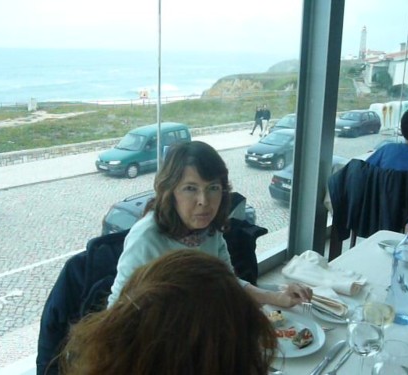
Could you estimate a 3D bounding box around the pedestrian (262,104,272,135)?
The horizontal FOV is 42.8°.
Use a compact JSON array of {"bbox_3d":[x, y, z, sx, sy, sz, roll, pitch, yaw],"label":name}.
[{"bbox_3d":[3.699,-3.853,30.007,0.520,1.770,0.500,-12,20,-40],"label":"pedestrian"}]

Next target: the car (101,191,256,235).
[{"bbox_3d":[-0.510,0.858,13.230,1.720,1.480,4.280,14,19,39],"label":"car"}]

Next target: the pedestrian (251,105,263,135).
[{"bbox_3d":[3.063,-3.819,29.933,0.700,1.757,0.500,-12,20,-40],"label":"pedestrian"}]

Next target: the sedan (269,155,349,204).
[{"bbox_3d":[4.243,-0.404,18.200,1.720,1.420,4.420,15,20,41],"label":"sedan"}]

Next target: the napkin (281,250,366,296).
[{"bbox_3d":[0.416,0.292,1.800,0.270,0.055,0.150,13,19,38],"label":"napkin"}]

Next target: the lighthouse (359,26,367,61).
[{"bbox_3d":[155.392,-140.666,508.544,6.500,32.000,6.500,5,15,16],"label":"lighthouse"}]

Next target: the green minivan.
[{"bbox_3d":[-2.408,-1.558,21.304,4.110,1.800,1.720,-13,20,-43],"label":"green minivan"}]

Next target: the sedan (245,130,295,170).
[{"bbox_3d":[3.598,-1.777,23.303,3.970,1.450,1.680,-12,20,-42],"label":"sedan"}]

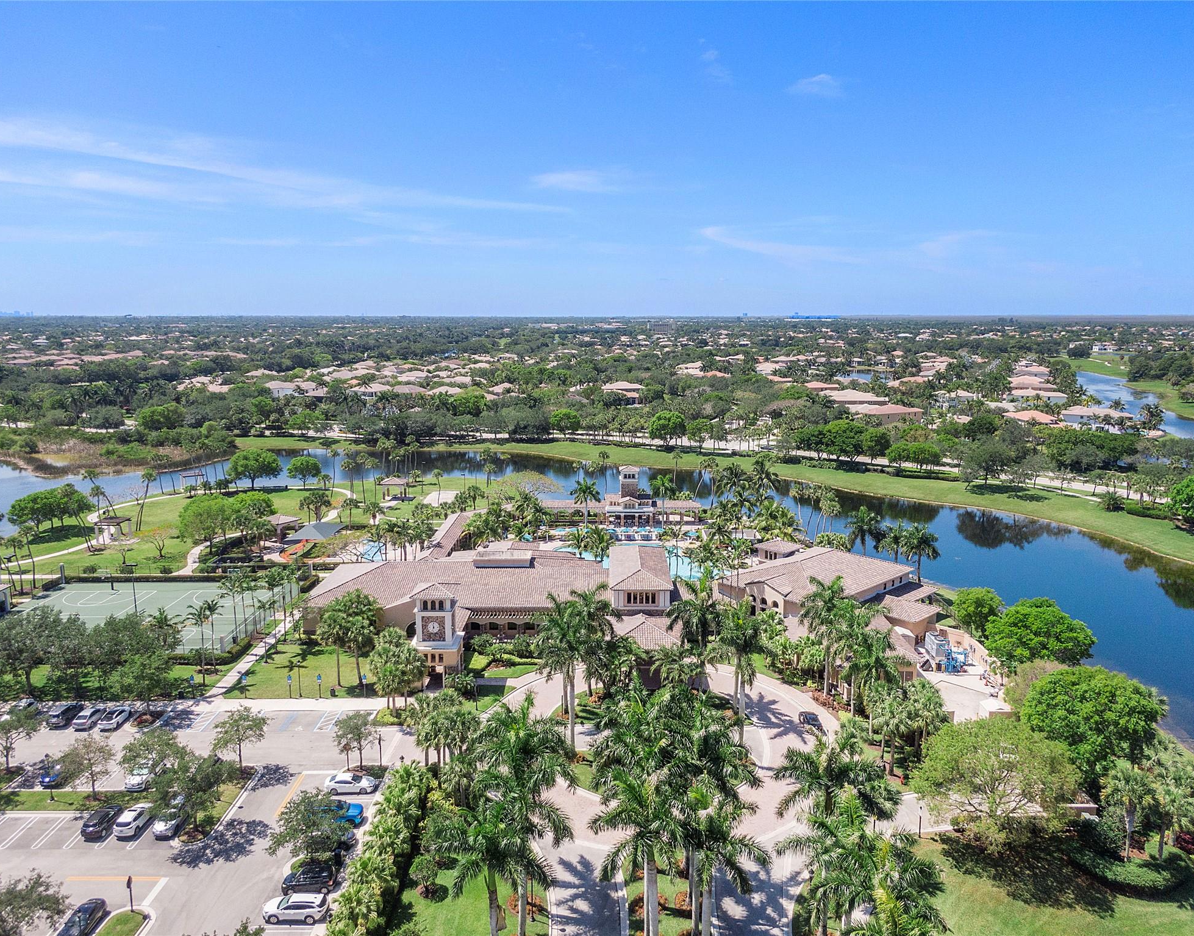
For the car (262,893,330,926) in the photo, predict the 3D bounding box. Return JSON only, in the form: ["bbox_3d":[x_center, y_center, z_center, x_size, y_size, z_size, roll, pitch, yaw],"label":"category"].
[{"bbox_3d":[-23.130,33.517,66.377,4.720,1.670,1.880,0,10,1],"label":"car"}]

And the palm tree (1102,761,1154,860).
[{"bbox_3d":[43.753,28.323,71.650,4.420,9.040,4.420,0,10,0],"label":"palm tree"}]

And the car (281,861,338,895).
[{"bbox_3d":[-22.850,32.569,68.899,4.450,1.650,1.830,0,10,-2],"label":"car"}]

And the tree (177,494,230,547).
[{"bbox_3d":[-75.701,10.593,166.604,10.000,11.480,10.000,0,10,0],"label":"tree"}]

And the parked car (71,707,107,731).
[{"bbox_3d":[-57.300,27.995,97.897,1.850,1.460,4.750,0,10,-2],"label":"parked car"}]

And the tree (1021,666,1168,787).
[{"bbox_3d":[48.900,25.284,85.375,13.400,11.200,12.800,0,10,0],"label":"tree"}]

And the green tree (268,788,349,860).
[{"bbox_3d":[-24.469,30.025,72.762,6.700,6.300,6.600,0,10,0],"label":"green tree"}]

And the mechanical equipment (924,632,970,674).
[{"bbox_3d":[46.500,24.334,114.867,4.200,2.700,7.000,0,10,0],"label":"mechanical equipment"}]

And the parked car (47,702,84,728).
[{"bbox_3d":[-60.000,27.849,97.972,1.900,1.720,4.700,0,10,-2],"label":"parked car"}]

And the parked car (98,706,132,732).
[{"bbox_3d":[-54.300,28.022,97.800,1.850,1.440,4.700,0,10,-2],"label":"parked car"}]

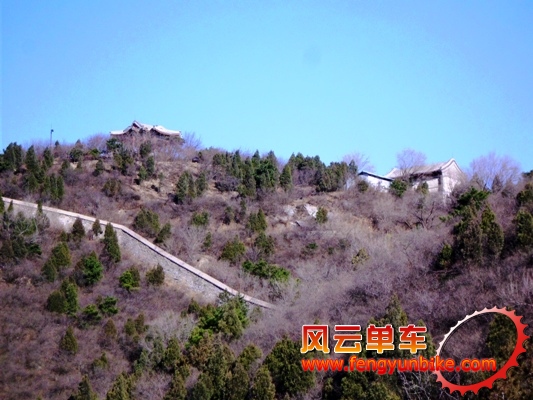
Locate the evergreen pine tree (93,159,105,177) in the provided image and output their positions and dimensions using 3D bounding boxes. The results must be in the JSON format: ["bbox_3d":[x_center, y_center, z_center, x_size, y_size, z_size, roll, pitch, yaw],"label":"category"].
[{"bbox_3d":[-26.780,-5.180,275.000,1.910,2.910,1.910,0,-9,0],"label":"evergreen pine tree"}]

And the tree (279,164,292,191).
[{"bbox_3d":[2.985,-3.535,271.000,2.200,4.085,2.134,0,-11,0],"label":"tree"}]

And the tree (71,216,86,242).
[{"bbox_3d":[-26.594,4.173,244.000,2.263,3.678,2.195,0,-11,0],"label":"tree"}]

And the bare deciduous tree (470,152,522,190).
[{"bbox_3d":[35.950,-4.490,272.000,8.200,6.070,7.380,0,-9,0],"label":"bare deciduous tree"}]

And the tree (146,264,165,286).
[{"bbox_3d":[-14.672,9.980,228.000,2.379,2.908,2.308,0,-11,0],"label":"tree"}]

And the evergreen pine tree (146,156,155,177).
[{"bbox_3d":[-18.490,-5.340,275.000,1.280,3.230,1.280,0,-9,0],"label":"evergreen pine tree"}]

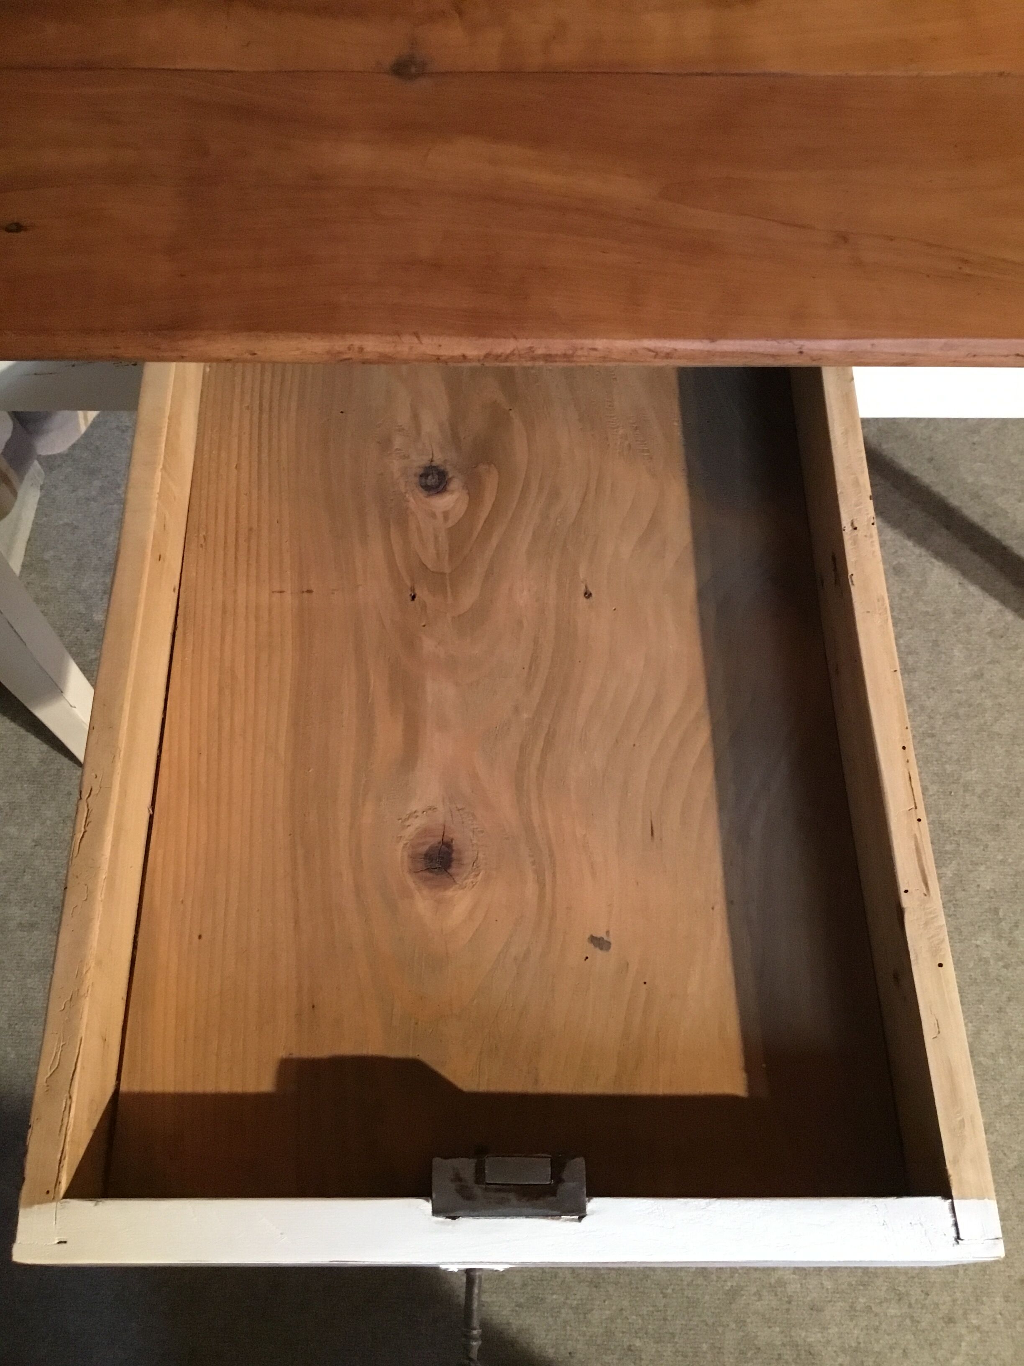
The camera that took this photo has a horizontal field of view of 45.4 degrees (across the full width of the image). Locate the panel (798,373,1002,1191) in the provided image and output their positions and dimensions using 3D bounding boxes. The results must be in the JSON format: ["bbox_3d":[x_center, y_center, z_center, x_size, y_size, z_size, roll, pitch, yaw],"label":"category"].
[{"bbox_3d":[0.195,0.010,0.670,0.018,0.074,0.520,-1,64,0],"label":"panel"}]

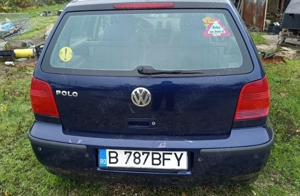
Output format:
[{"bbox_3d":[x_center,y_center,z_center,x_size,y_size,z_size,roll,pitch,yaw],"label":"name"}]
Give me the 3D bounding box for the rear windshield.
[{"bbox_3d":[-0.039,-0.323,1.591,1.230,0.390,0.130,0,-5,6],"label":"rear windshield"}]

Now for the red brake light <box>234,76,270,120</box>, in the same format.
[{"bbox_3d":[0.621,0.005,1.629,0.240,0.260,0.140,-3,19,-3],"label":"red brake light"}]

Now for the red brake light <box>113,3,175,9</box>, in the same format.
[{"bbox_3d":[-0.036,-0.533,1.606,0.355,0.036,0.040,0,18,6],"label":"red brake light"}]

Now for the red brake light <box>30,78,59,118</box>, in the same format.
[{"bbox_3d":[-0.682,-0.004,1.765,0.240,0.260,0.140,4,20,15],"label":"red brake light"}]

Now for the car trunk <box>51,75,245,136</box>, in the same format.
[{"bbox_3d":[-0.038,0.040,1.627,1.110,0.370,0.150,0,18,6],"label":"car trunk"}]

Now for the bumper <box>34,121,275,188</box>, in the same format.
[{"bbox_3d":[-0.024,0.343,1.785,1.620,0.370,0.350,0,23,6],"label":"bumper"}]

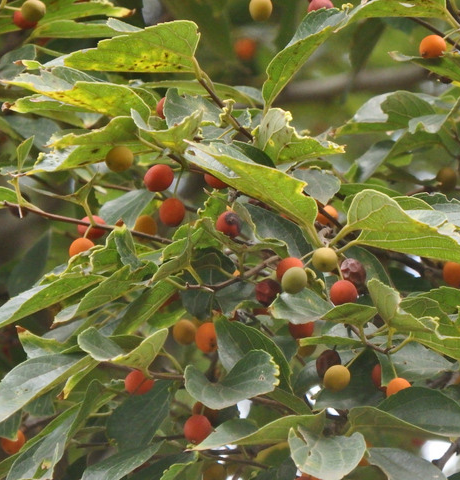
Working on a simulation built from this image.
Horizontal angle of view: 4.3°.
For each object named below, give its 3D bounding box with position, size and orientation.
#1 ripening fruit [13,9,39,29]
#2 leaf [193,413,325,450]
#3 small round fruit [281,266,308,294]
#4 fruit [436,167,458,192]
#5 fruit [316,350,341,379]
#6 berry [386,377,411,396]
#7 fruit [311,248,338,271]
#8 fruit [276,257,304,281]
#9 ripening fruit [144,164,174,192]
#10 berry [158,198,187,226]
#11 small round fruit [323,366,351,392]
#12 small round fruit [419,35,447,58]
[{"bbox_3d":[-0.067,-0.074,2.030,0.008,0.008,0.008,0,-10,0],"label":"ripening fruit"},{"bbox_3d":[0.009,0.067,2.160,0.049,0.012,0.026,-16,-8,-7],"label":"leaf"},{"bbox_3d":[0.020,0.013,1.880,0.008,0.008,0.008,0,-12,0],"label":"small round fruit"},{"bbox_3d":[0.081,-0.023,2.280,0.008,0.009,0.008,0,-10,0],"label":"fruit"},{"bbox_3d":[0.031,0.039,1.910,0.008,0.009,0.008,0,-12,0],"label":"fruit"},{"bbox_3d":[0.060,0.053,2.160,0.009,0.009,0.009,0,-10,0],"label":"berry"},{"bbox_3d":[0.031,0.006,1.990,0.008,0.008,0.008,0,-10,0],"label":"fruit"},{"bbox_3d":[0.020,0.010,2.000,0.009,0.009,0.009,0,-10,0],"label":"fruit"},{"bbox_3d":[-0.023,-0.020,1.980,0.009,0.009,0.009,0,-10,0],"label":"ripening fruit"},{"bbox_3d":[-0.019,-0.009,2.000,0.008,0.009,0.008,0,-10,0],"label":"berry"},{"bbox_3d":[0.035,0.045,1.990,0.009,0.009,0.009,0,-10,0],"label":"small round fruit"},{"bbox_3d":[0.072,-0.068,2.180,0.009,0.009,0.009,0,-10,0],"label":"small round fruit"}]

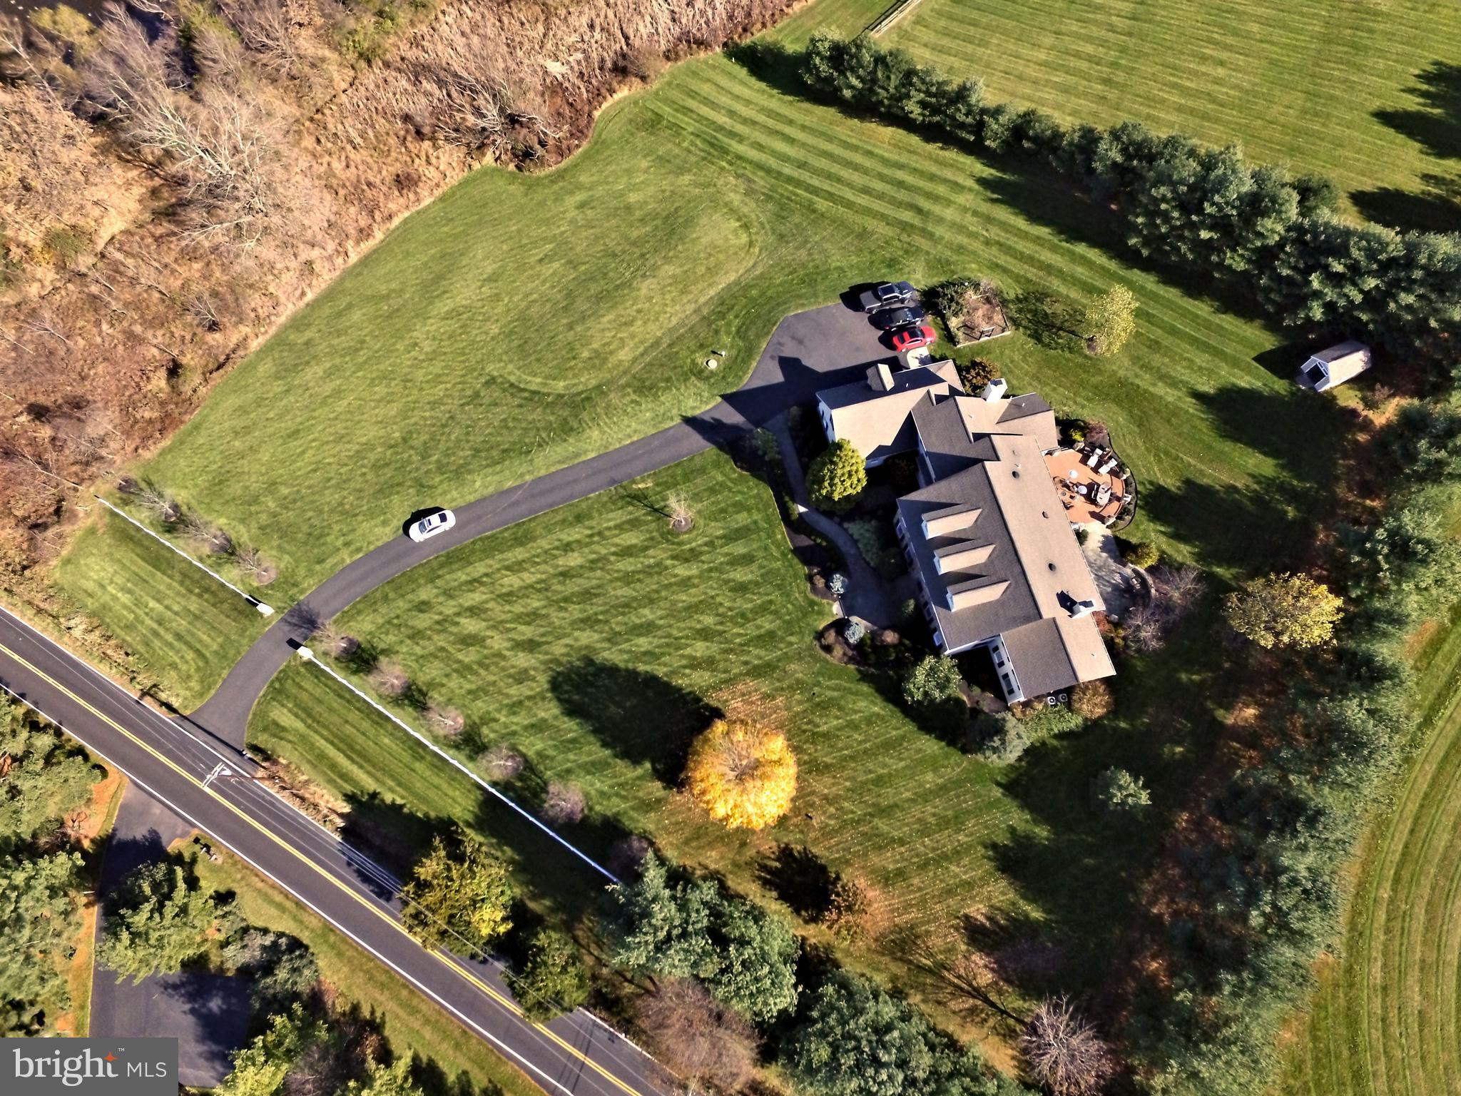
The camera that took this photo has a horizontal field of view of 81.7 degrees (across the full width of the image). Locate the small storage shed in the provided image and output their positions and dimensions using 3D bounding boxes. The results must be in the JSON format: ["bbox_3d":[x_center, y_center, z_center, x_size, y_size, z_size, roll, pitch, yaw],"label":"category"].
[{"bbox_3d":[65.907,-19.982,91.374,5.320,3.120,3.400,-22,71,-8],"label":"small storage shed"}]

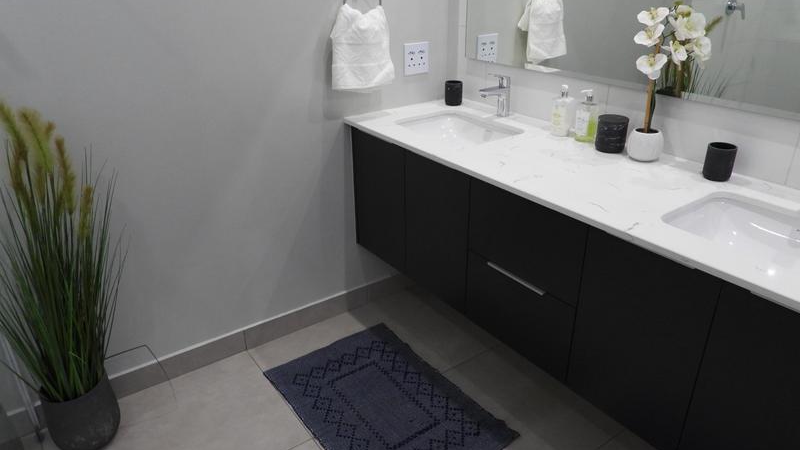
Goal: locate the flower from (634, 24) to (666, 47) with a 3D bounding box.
[{"bbox_3d":[0.716,-0.543,1.591,0.038,0.067,0.080,-20,32,-36],"label":"flower"}]

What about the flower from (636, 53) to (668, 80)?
[{"bbox_3d":[0.727,-0.456,1.596,0.036,0.072,0.083,-20,32,-36],"label":"flower"}]

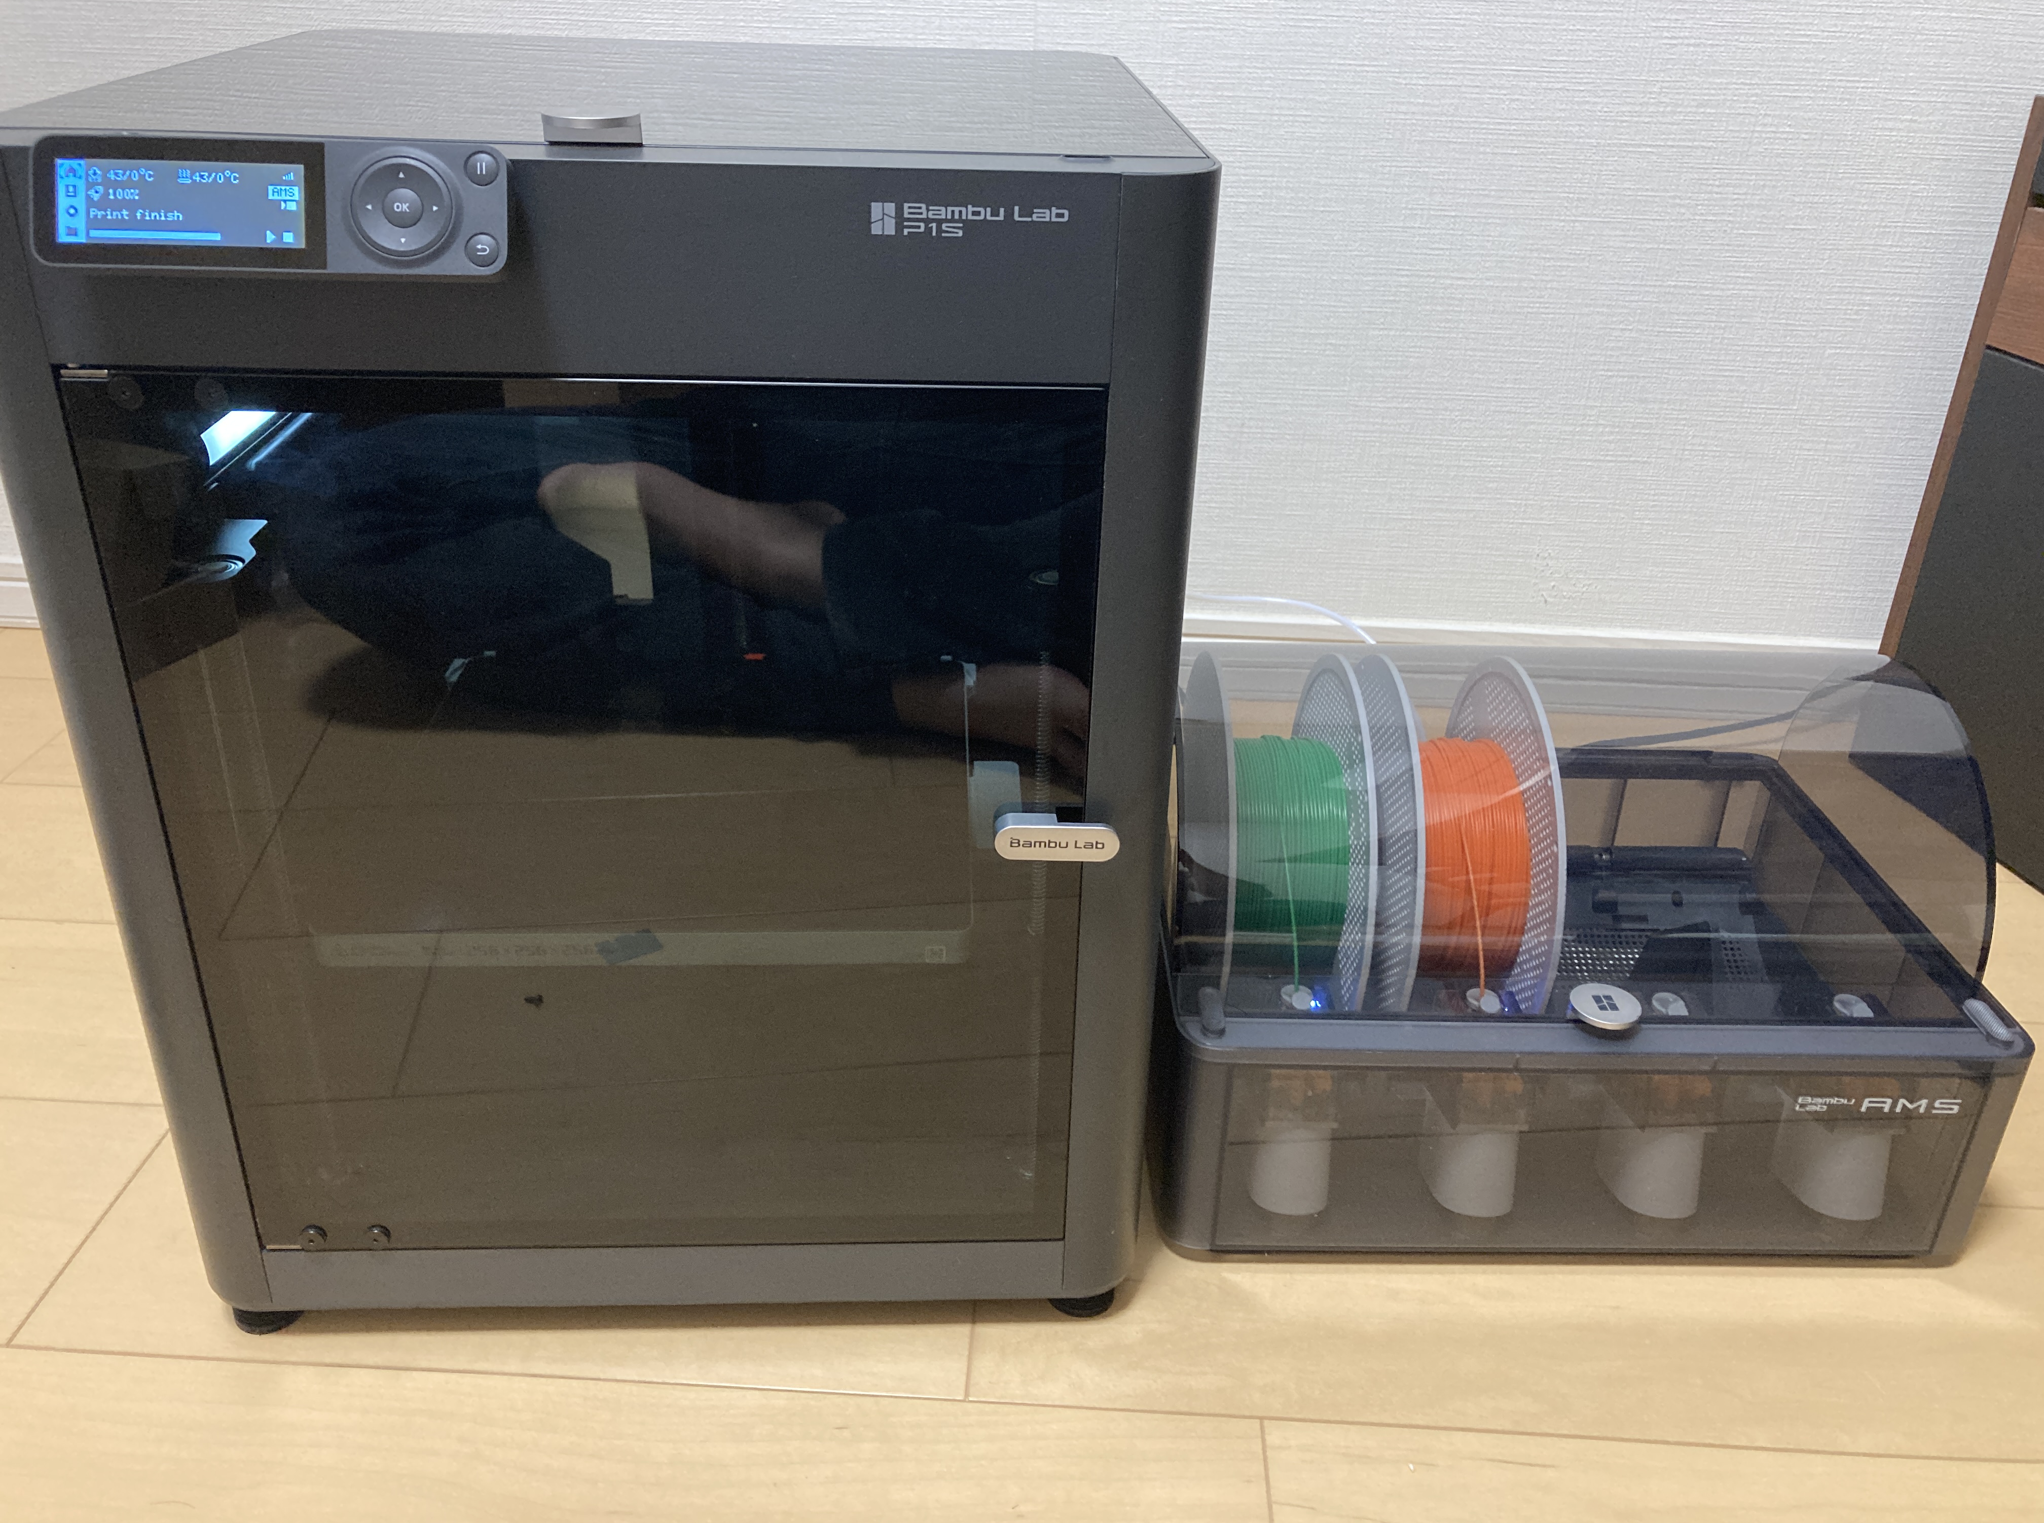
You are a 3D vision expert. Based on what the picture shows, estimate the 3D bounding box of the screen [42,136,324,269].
[{"bbox_3d":[-0.241,-0.160,0.476,0.082,0.036,0.007,0,4,-3],"label":"screen"}]

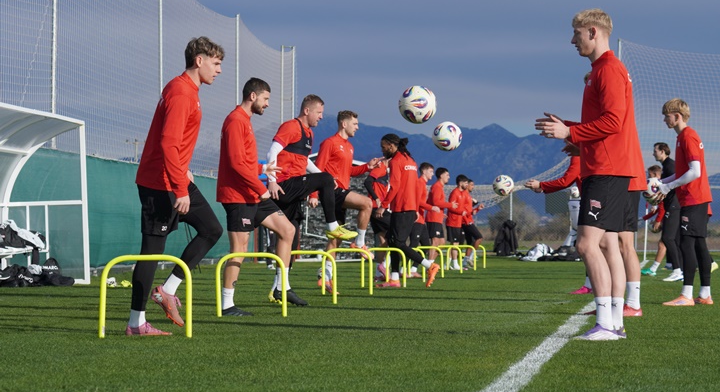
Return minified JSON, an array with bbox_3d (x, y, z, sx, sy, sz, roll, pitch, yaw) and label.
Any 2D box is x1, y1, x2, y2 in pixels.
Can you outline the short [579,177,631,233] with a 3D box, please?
[{"bbox_3d":[1.374,0.036,11.800,0.280,0.345,0.380,0,-1,9],"label":"short"}]

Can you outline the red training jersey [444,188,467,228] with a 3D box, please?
[{"bbox_3d":[1.843,0.221,40.400,0.380,0.750,0.500,-1,-1,32],"label":"red training jersey"}]

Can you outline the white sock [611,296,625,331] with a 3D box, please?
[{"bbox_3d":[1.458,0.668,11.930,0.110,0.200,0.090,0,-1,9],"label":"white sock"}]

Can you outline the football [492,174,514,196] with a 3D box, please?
[{"bbox_3d":[1.485,-0.106,21.700,0.220,0.220,0.220,0,-1,0],"label":"football"}]

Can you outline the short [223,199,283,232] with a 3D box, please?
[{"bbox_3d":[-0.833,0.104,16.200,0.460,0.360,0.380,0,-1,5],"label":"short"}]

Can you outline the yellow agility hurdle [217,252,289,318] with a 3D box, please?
[{"bbox_3d":[-0.781,0.643,15.150,0.511,0.466,0.037,0,-1,-1],"label":"yellow agility hurdle"}]

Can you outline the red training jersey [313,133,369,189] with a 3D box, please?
[{"bbox_3d":[-0.205,-0.342,22.100,0.480,0.680,0.520,-1,-1,28],"label":"red training jersey"}]

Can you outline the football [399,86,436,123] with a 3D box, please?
[{"bbox_3d":[0.336,-0.527,12.220,0.220,0.220,0.220,0,-1,0],"label":"football"}]

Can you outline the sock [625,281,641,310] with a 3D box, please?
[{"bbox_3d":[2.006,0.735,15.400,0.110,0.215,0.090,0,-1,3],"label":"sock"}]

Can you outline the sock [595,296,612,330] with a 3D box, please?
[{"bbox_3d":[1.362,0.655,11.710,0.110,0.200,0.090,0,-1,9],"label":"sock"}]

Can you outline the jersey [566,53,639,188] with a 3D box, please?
[{"bbox_3d":[1.368,-0.455,11.800,0.400,0.720,0.530,0,-1,9],"label":"jersey"}]

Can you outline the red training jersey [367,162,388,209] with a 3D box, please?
[{"bbox_3d":[0.330,-0.151,28.900,0.340,0.680,0.500,-1,-2,38],"label":"red training jersey"}]

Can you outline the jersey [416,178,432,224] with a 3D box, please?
[{"bbox_3d":[0.958,0.078,32.800,0.370,0.740,0.500,0,-1,10],"label":"jersey"}]

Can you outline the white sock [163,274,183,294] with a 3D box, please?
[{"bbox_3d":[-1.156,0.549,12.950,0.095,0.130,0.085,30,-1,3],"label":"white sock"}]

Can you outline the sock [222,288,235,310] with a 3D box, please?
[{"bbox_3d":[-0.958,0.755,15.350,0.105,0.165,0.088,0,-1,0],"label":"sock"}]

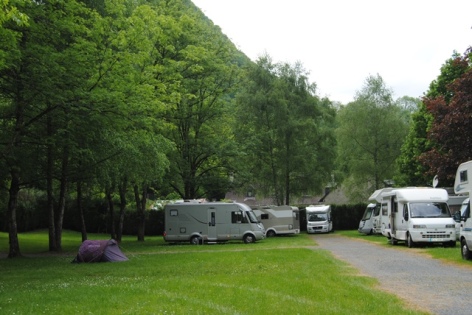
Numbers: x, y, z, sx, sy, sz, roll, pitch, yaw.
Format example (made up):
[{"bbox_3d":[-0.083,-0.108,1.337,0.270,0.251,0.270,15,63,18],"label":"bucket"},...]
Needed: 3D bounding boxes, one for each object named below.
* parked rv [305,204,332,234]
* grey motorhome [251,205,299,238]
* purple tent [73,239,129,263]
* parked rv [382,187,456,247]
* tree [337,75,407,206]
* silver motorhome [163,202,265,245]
[{"bbox_3d":[8.533,6.300,60.947,2.300,2.750,6.500,-2,-6,10],"label":"parked rv"},{"bbox_3d":[2.183,5.763,54.150,6.700,2.800,2.300,-2,-6,16],"label":"grey motorhome"},{"bbox_3d":[-5.486,3.750,24.451,2.100,0.960,1.350,-3,-7,20],"label":"purple tent"},{"bbox_3d":[8.604,2.877,29.044,2.220,2.700,5.700,-1,-6,3],"label":"parked rv"},{"bbox_3d":[16.784,-0.793,75.033,8.800,19.300,8.300,-1,-6,0],"label":"tree"},{"bbox_3d":[-1.517,4.604,42.453,7.000,2.850,2.300,-1,-6,5],"label":"silver motorhome"}]

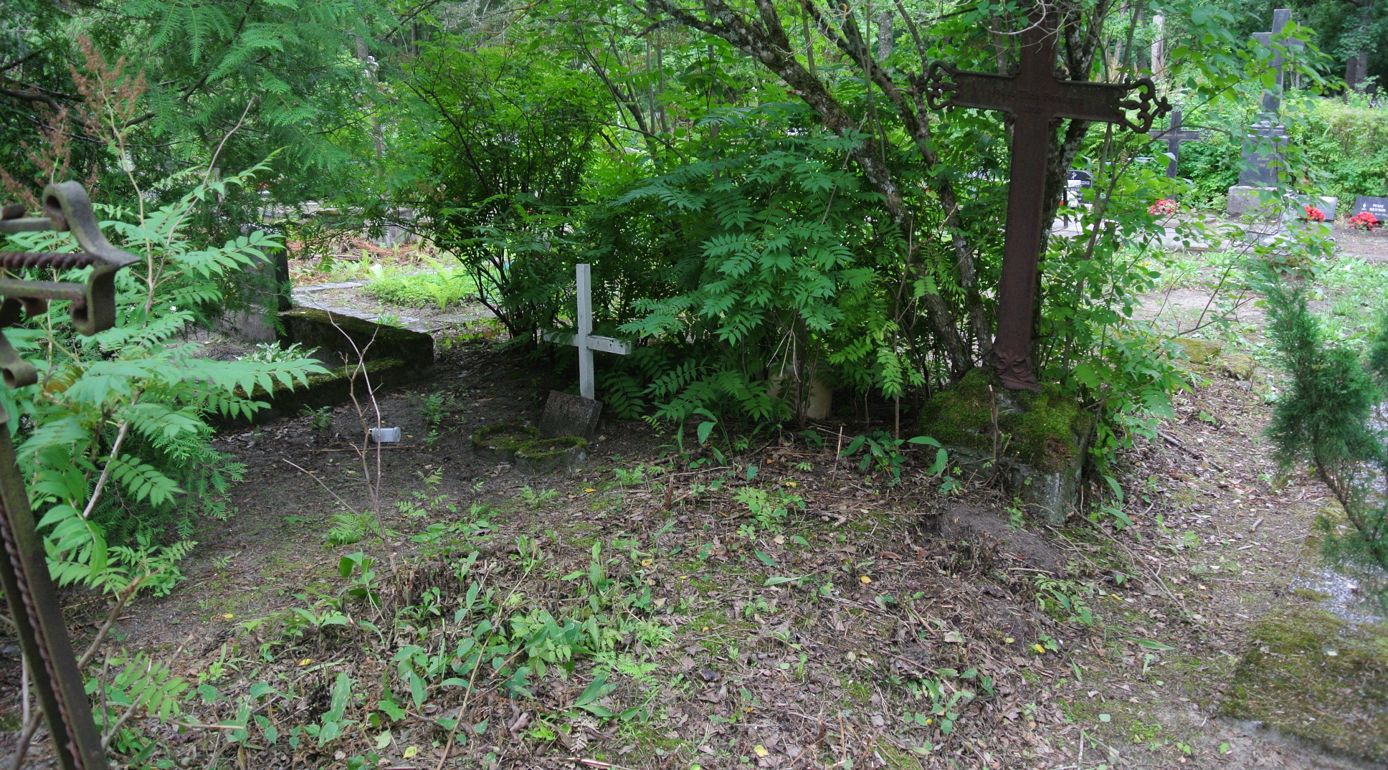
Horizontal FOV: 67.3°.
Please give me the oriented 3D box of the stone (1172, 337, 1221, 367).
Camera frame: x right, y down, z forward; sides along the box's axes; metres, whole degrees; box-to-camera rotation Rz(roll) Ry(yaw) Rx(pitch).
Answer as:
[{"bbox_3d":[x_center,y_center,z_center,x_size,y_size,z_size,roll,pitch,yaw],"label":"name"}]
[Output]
[{"bbox_3d":[3.249,-0.233,6.708,0.300,0.110,0.280,8,17,29],"label":"stone"}]

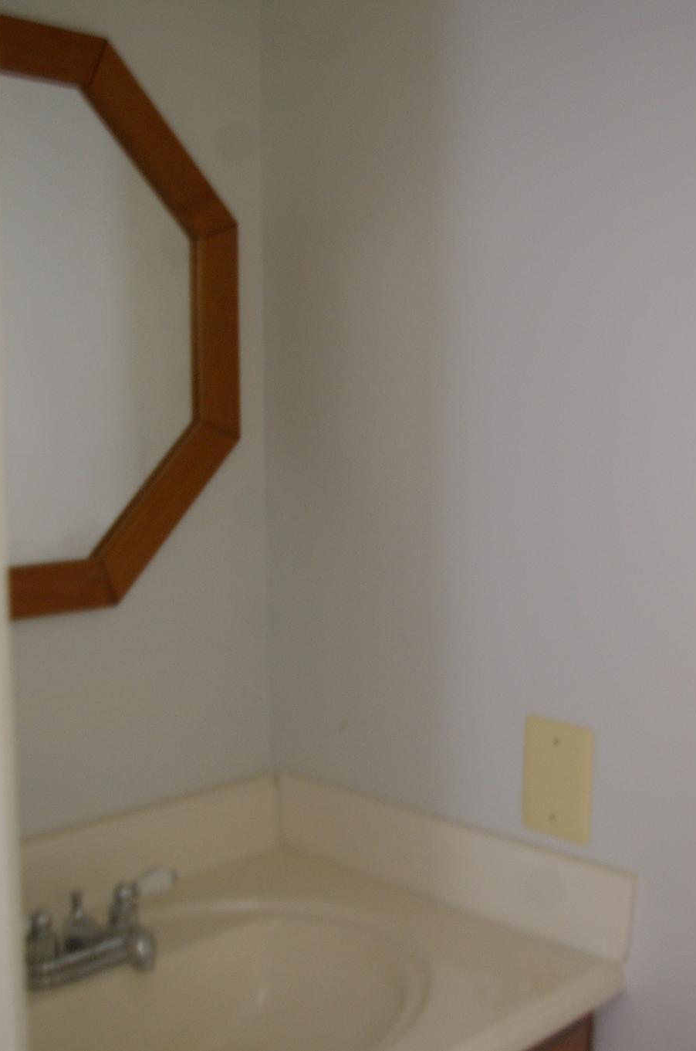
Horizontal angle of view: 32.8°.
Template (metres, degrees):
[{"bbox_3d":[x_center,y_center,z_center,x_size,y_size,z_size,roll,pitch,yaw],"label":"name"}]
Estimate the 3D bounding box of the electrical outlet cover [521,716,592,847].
[{"bbox_3d":[0.224,0.275,1.274,0.084,0.124,0.006,3,5,45],"label":"electrical outlet cover"}]

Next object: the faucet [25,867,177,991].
[{"bbox_3d":[-0.245,0.422,1.223,0.150,0.067,0.236,3,5,45],"label":"faucet"}]

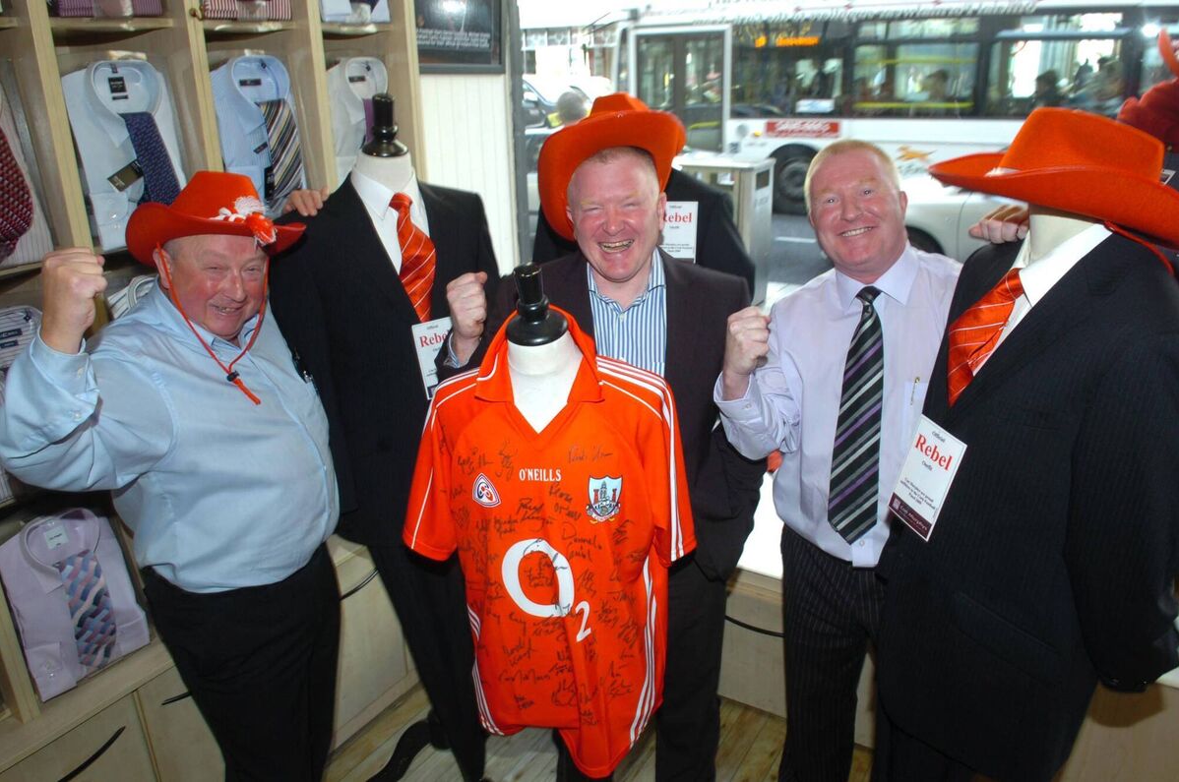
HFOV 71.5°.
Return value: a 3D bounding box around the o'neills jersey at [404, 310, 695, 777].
[{"bbox_3d":[-0.067,0.281,1.447,0.490,0.790,0.270,-1,18,0],"label":"o'neills jersey"}]

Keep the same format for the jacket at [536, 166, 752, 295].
[{"bbox_3d":[0.125,-0.163,1.977,0.510,0.780,0.280,1,18,8],"label":"jacket"}]

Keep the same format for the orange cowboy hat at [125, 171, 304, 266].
[{"bbox_3d":[-0.627,-0.289,1.373,0.280,0.160,0.350,-19,13,-42],"label":"orange cowboy hat"}]

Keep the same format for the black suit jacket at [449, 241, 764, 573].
[{"bbox_3d":[0.046,0.080,1.688,0.600,0.750,0.360,-1,18,0],"label":"black suit jacket"}]

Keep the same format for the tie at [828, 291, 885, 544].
[{"bbox_3d":[0.514,0.059,1.558,0.100,0.510,0.060,2,18,11],"label":"tie"}]

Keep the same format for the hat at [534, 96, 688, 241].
[{"bbox_3d":[0.042,-0.432,1.490,0.280,0.160,0.350,-16,-22,0],"label":"hat"}]

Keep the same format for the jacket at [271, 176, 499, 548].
[{"bbox_3d":[-0.404,-0.061,1.712,0.500,0.780,0.280,-11,20,-27],"label":"jacket"}]

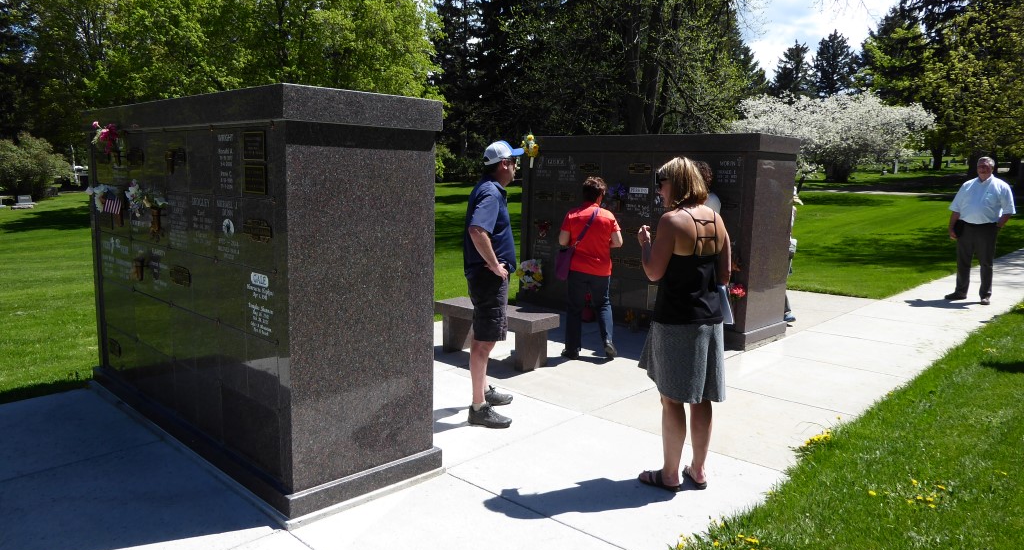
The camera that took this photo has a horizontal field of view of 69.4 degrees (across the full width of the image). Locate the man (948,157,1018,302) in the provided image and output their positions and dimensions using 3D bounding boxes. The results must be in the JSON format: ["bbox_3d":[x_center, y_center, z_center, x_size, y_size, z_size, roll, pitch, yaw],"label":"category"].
[{"bbox_3d":[6.266,-0.588,9.830,0.680,1.856,0.420,8,11,39],"label":"man"}]

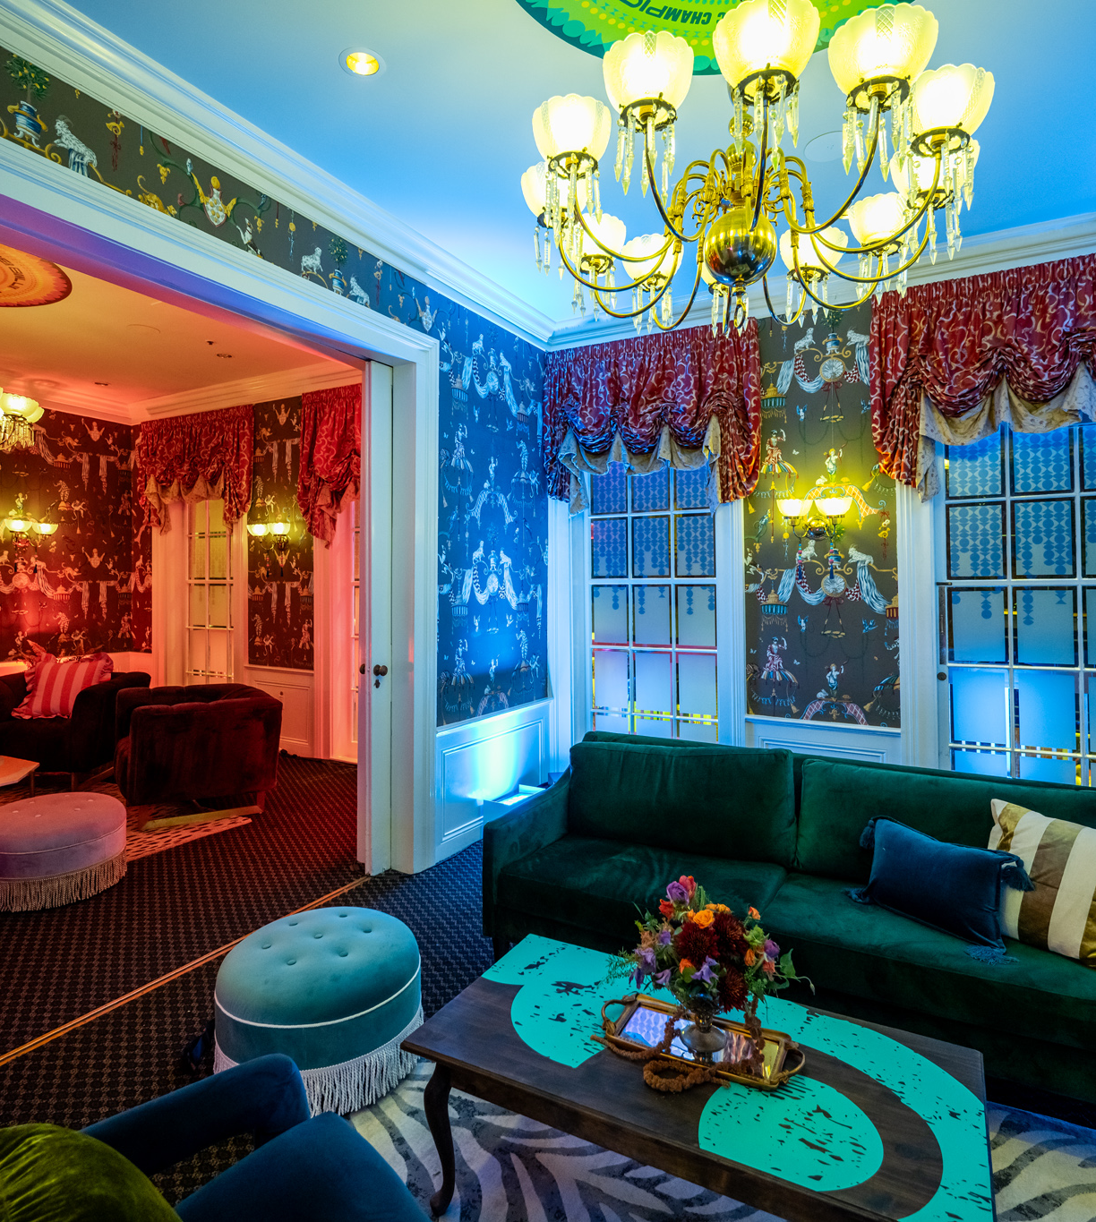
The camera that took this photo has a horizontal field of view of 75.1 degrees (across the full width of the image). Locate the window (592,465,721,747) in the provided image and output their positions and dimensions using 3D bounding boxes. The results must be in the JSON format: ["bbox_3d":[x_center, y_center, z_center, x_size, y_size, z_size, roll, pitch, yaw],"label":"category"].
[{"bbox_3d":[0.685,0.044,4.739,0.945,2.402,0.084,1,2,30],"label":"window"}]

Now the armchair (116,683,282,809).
[{"bbox_3d":[-2.435,0.957,4.986,0.891,0.791,0.853,-1,1,-29],"label":"armchair"}]

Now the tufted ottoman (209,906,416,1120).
[{"bbox_3d":[-0.739,1.259,2.347,0.659,0.400,0.659,0,1,0],"label":"tufted ottoman"}]

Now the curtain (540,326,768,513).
[{"bbox_3d":[0.642,-1.223,4.562,1.414,1.041,0.167,1,2,30],"label":"curtain"}]

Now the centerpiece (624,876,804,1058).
[{"bbox_3d":[0.401,0.858,1.728,0.403,0.426,0.380,1,1,30],"label":"centerpiece"}]

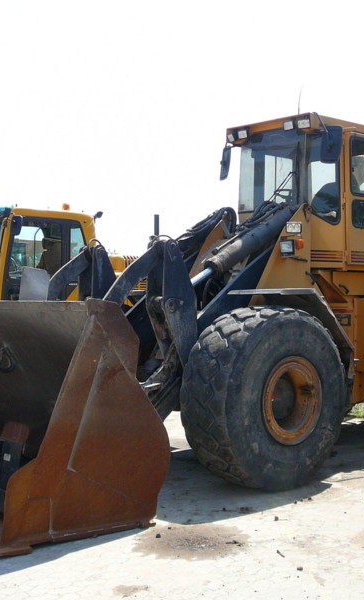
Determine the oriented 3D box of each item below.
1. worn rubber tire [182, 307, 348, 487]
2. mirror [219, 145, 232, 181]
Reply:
[{"bbox_3d":[0.754,0.853,7.161,1.590,1.580,0.630,1,0,-42],"label":"worn rubber tire"},{"bbox_3d":[0.515,-1.599,9.476,0.070,0.400,0.220,6,-2,-15],"label":"mirror"}]

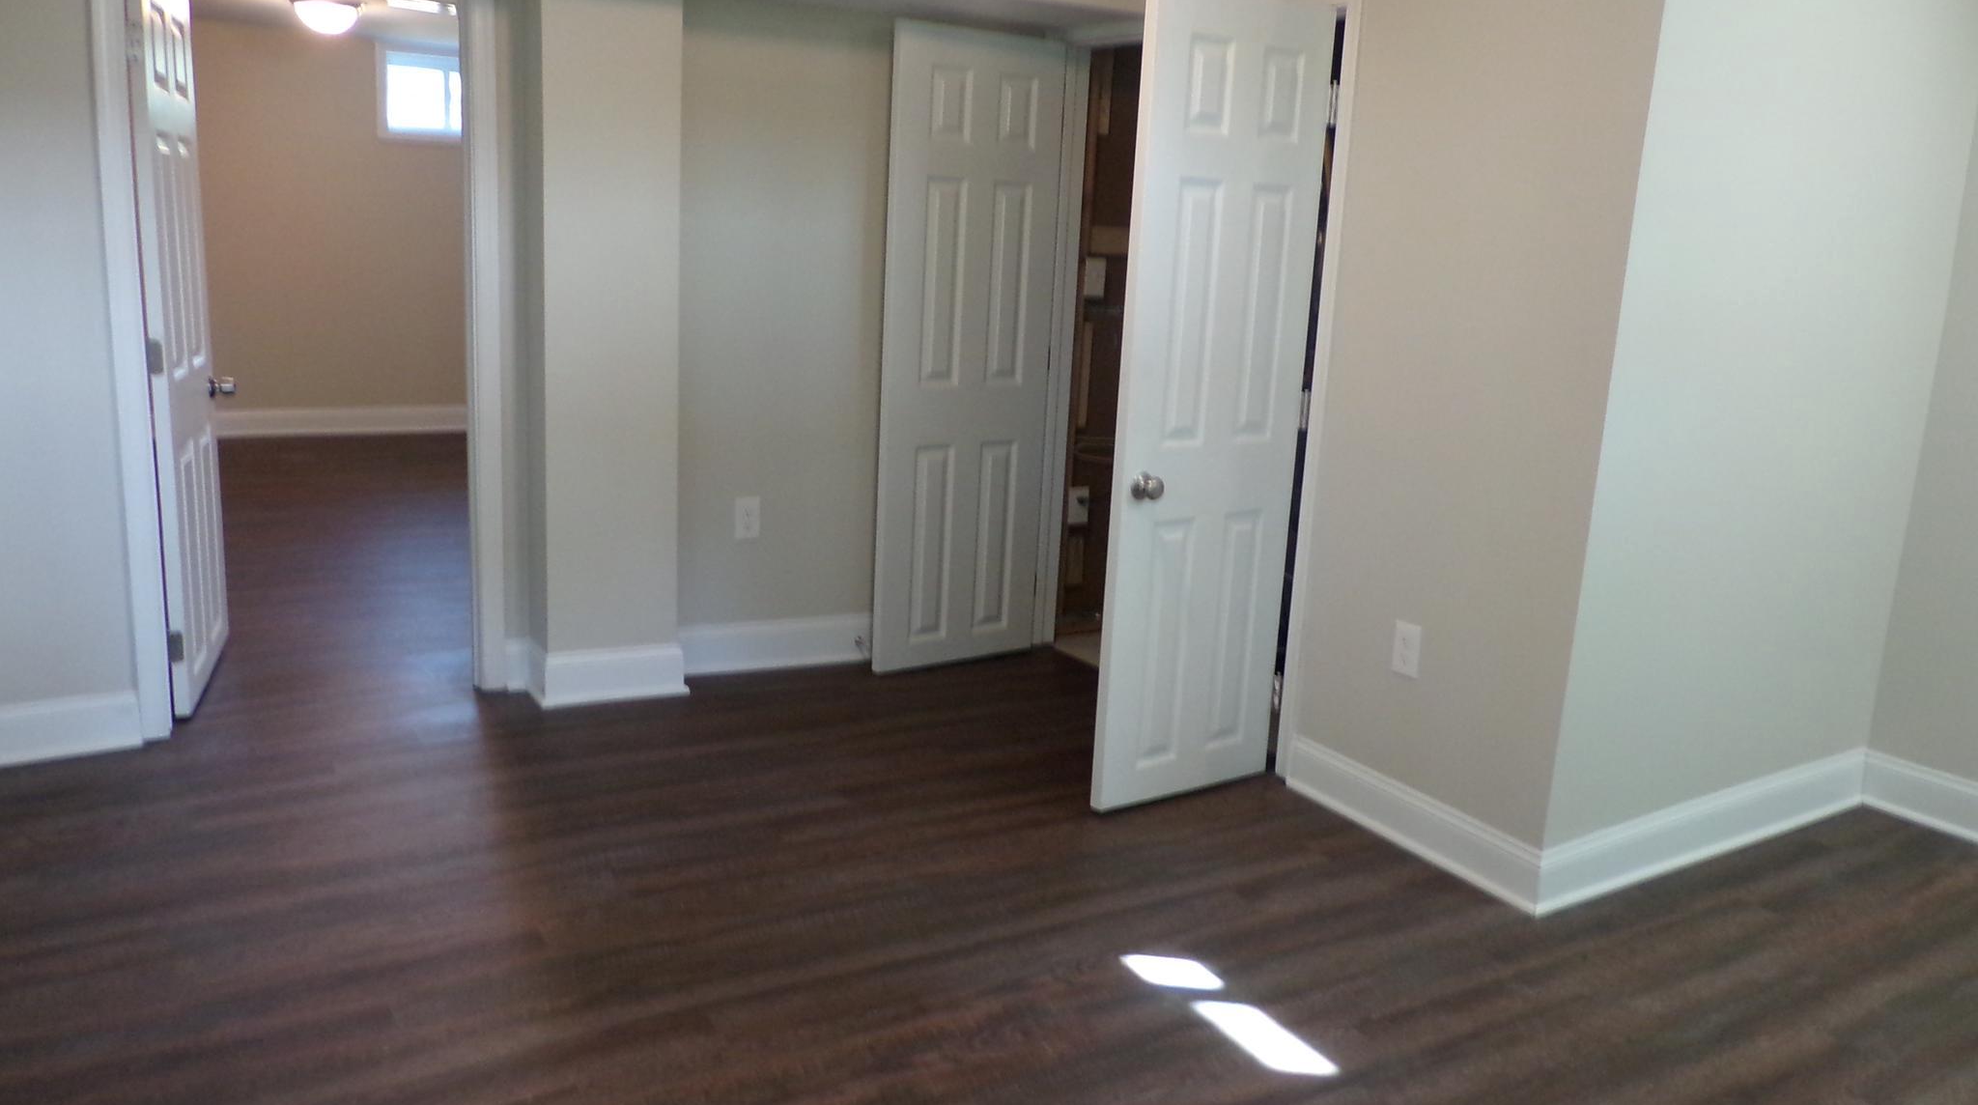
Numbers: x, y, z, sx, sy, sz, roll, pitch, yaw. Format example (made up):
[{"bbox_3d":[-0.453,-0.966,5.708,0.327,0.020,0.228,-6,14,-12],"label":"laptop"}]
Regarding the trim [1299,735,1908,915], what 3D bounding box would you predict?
[{"bbox_3d":[1.525,0.561,3.782,1.350,0.140,0.790,-5,15,-31],"label":"trim"}]

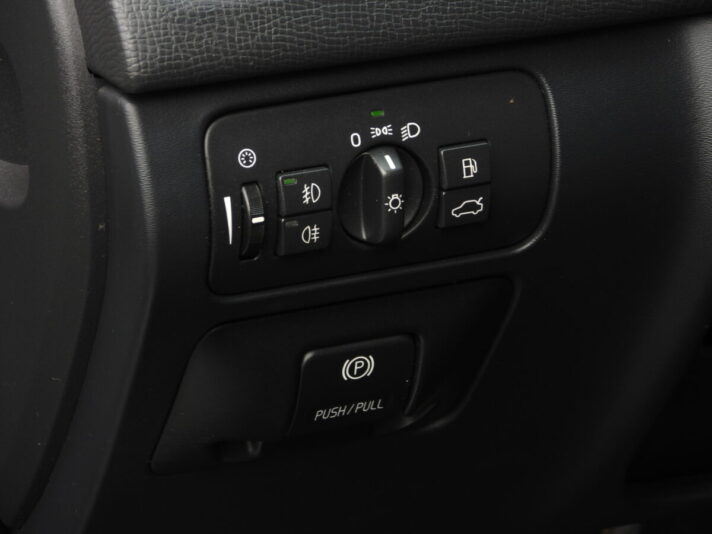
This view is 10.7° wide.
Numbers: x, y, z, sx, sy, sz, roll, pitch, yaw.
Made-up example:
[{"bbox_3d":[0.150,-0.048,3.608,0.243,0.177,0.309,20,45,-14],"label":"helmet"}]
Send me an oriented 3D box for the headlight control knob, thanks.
[{"bbox_3d":[0.012,-0.028,1.530,0.040,0.040,0.017,-9,21,-30],"label":"headlight control knob"}]

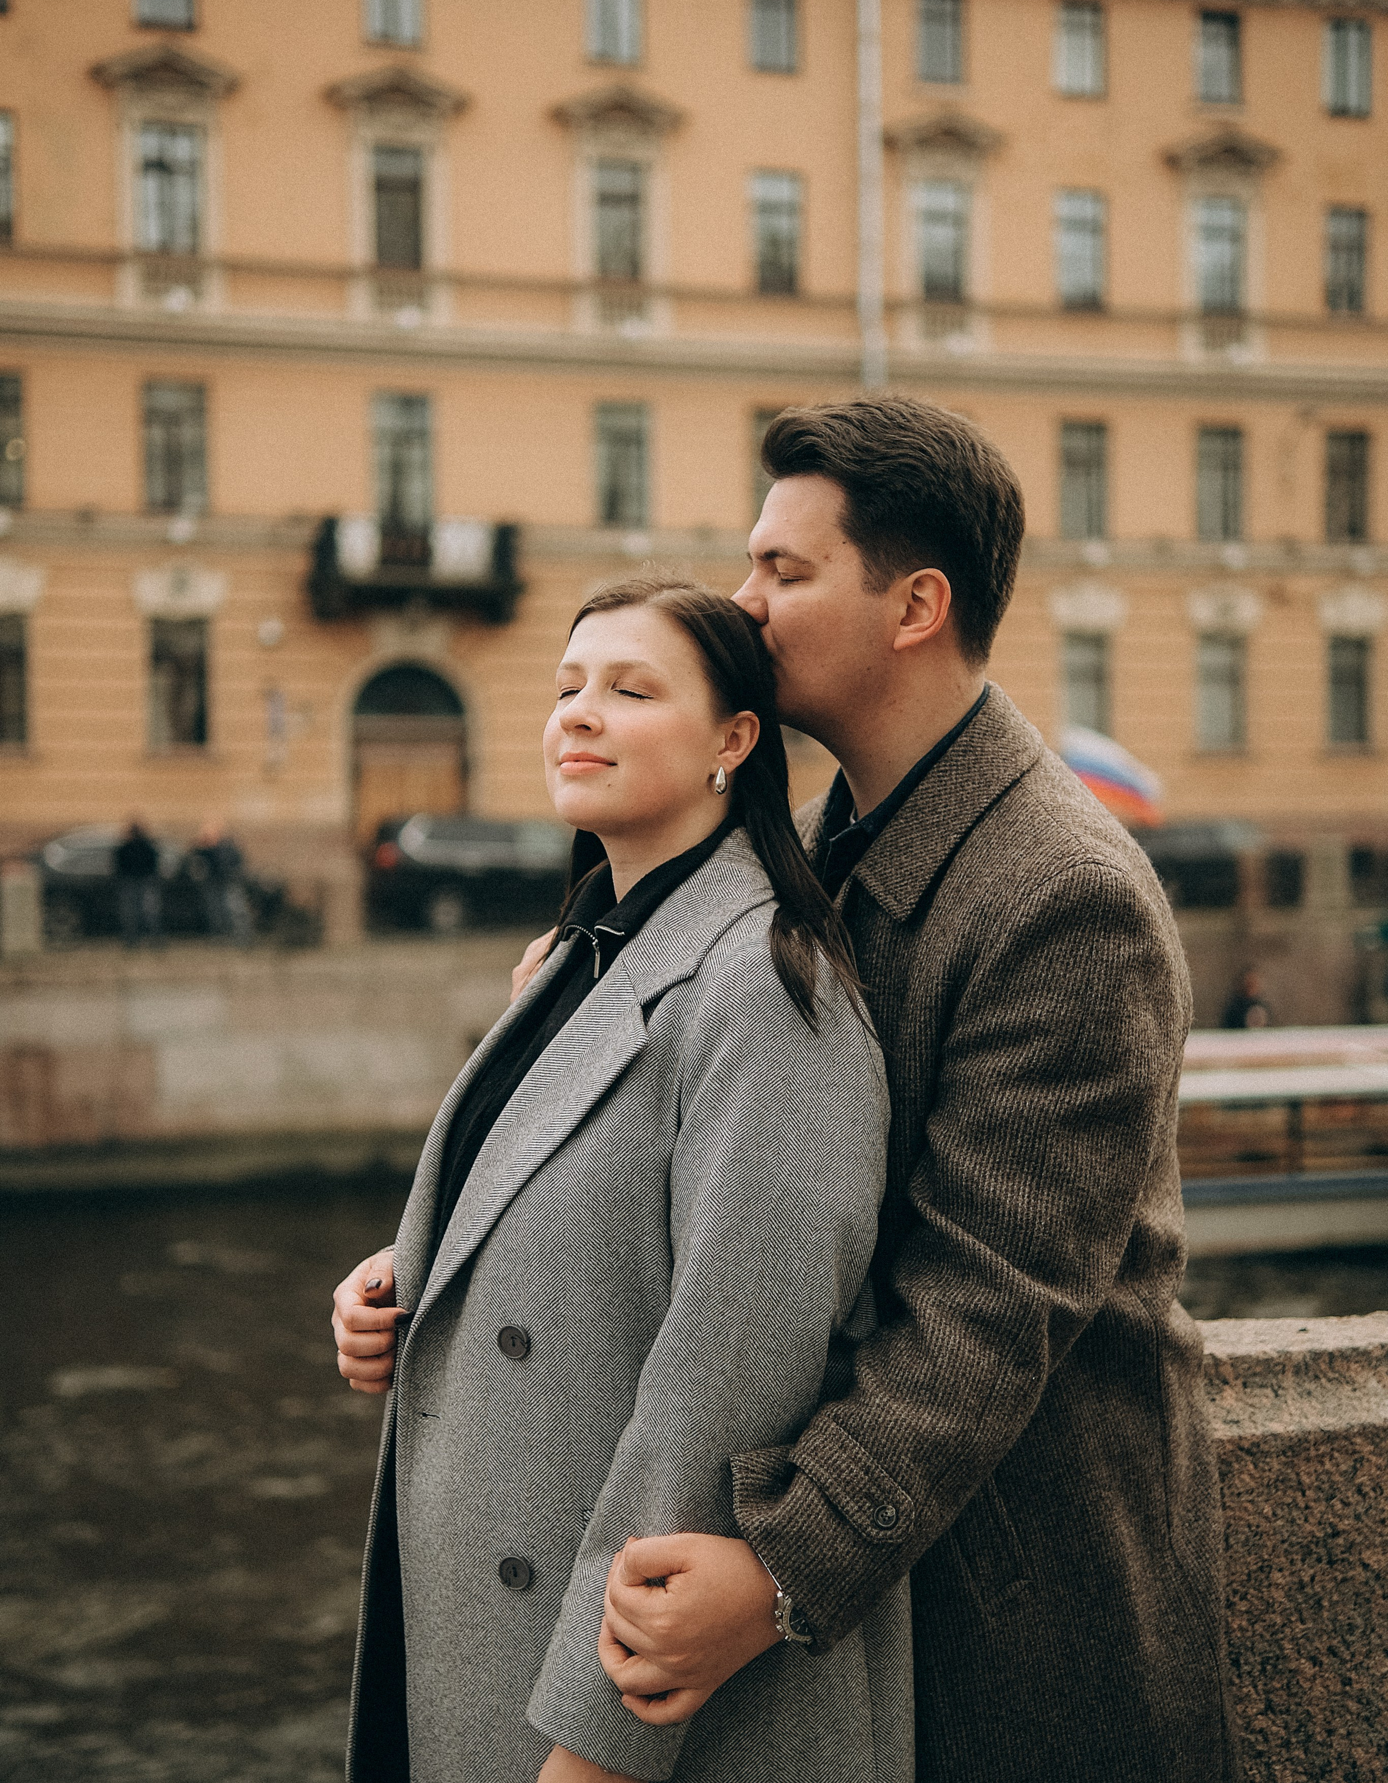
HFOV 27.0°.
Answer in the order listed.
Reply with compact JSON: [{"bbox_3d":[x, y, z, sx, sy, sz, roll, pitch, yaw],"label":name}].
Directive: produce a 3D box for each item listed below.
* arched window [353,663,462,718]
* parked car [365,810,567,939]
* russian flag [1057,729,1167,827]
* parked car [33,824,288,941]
[{"bbox_3d":[-4.952,-3.475,50.000,1.950,0.950,0.200,-1,1,-19],"label":"arched window"},{"bbox_3d":[-2.304,-0.245,43.200,4.800,1.770,1.920,-1,1,-19],"label":"parked car"},{"bbox_3d":[5.196,-1.428,36.000,1.300,1.220,0.300,-1,1,0],"label":"russian flag"},{"bbox_3d":[-7.426,-0.153,41.300,4.350,1.620,1.820,-1,1,-19],"label":"parked car"}]

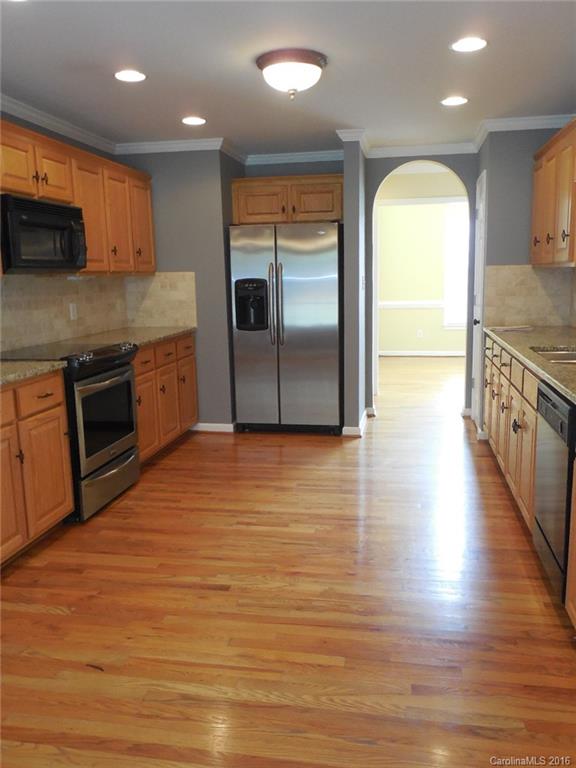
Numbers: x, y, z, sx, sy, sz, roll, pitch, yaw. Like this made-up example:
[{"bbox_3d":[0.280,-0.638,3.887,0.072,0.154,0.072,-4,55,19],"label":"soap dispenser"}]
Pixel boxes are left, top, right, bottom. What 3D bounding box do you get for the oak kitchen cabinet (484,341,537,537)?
[{"bbox_3d":[1.669,0.188,3.873,0.601,0.844,1.990,1,10,11],"label":"oak kitchen cabinet"}]

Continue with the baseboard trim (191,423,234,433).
[{"bbox_3d":[-0.678,0.384,5.498,0.395,0.080,0.019,1,10,11],"label":"baseboard trim"}]

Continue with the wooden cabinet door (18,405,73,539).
[{"bbox_3d":[-1.224,0.428,3.151,0.022,0.598,0.393,1,10,11],"label":"wooden cabinet door"}]

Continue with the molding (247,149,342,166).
[{"bbox_3d":[0.079,-2.069,5.684,0.976,0.084,0.076,1,10,11],"label":"molding"}]

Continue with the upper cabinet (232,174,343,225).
[{"bbox_3d":[0.053,-1.595,5.462,0.975,0.376,0.458,1,10,11],"label":"upper cabinet"}]

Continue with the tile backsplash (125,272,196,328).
[{"bbox_3d":[-1.094,-0.711,5.304,0.632,0.470,0.018,1,10,11],"label":"tile backsplash"}]

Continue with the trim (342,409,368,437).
[{"bbox_3d":[0.611,0.336,5.594,0.171,0.080,0.797,1,10,11],"label":"trim"}]

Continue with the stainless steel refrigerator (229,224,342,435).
[{"bbox_3d":[0.054,-0.491,5.532,0.903,1.756,0.820,1,10,11],"label":"stainless steel refrigerator"}]

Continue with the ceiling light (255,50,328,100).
[{"bbox_3d":[0.018,-1.546,3.149,0.368,0.204,0.368,1,10,11],"label":"ceiling light"}]

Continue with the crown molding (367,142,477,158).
[{"bbox_3d":[1.177,-2.057,5.474,0.969,0.084,0.076,1,10,11],"label":"crown molding"}]

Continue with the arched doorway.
[{"bbox_3d":[1.232,-0.849,5.782,0.857,2.317,0.150,1,10,11],"label":"arched doorway"}]

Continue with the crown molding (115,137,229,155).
[{"bbox_3d":[-0.966,-1.919,5.035,0.977,0.083,0.070,1,10,11],"label":"crown molding"}]

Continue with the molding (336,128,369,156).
[{"bbox_3d":[0.557,-1.989,5.176,0.223,0.084,0.880,1,10,11],"label":"molding"}]

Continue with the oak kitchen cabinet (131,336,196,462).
[{"bbox_3d":[-1.210,0.075,4.834,0.634,0.844,1.244,1,10,11],"label":"oak kitchen cabinet"}]

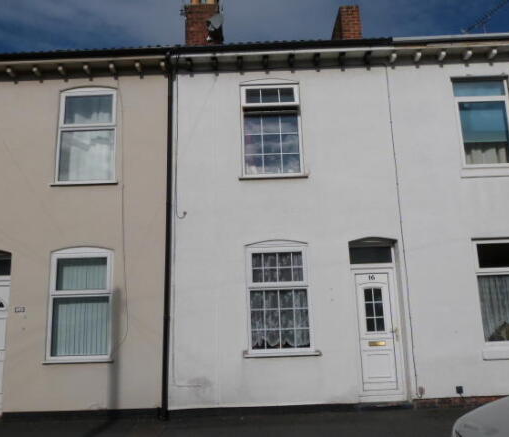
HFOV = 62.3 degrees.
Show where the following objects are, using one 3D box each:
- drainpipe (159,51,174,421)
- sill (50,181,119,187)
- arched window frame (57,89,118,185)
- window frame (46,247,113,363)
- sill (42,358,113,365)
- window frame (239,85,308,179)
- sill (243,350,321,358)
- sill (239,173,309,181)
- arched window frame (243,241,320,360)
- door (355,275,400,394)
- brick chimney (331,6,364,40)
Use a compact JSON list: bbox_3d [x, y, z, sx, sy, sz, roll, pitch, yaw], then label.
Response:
[{"bbox_3d":[-1.425,0.111,6.961,0.100,5.973,0.120,-2,-10,0],"label":"drainpipe"},{"bbox_3d":[-2.867,-0.594,7.168,1.150,0.050,0.130,-2,-10,0],"label":"sill"},{"bbox_3d":[-2.795,-1.401,7.139,1.021,1.729,0.100,-2,-10,1],"label":"arched window frame"},{"bbox_3d":[-2.698,1.338,6.632,1.034,1.761,0.100,-2,-10,1],"label":"window frame"},{"bbox_3d":[-2.766,2.264,6.672,1.126,0.050,0.130,-2,-10,0],"label":"sill"},{"bbox_3d":[0.308,-1.532,7.345,1.031,1.691,0.080,-2,-10,0],"label":"window frame"},{"bbox_3d":[0.427,2.055,6.379,1.166,0.069,0.130,-2,-10,1],"label":"sill"},{"bbox_3d":[0.316,-0.662,6.877,1.116,0.064,0.120,-2,-10,1],"label":"sill"},{"bbox_3d":[0.378,1.222,6.580,0.990,1.722,0.100,-2,-10,1],"label":"arched window frame"},{"bbox_3d":[1.994,1.831,6.849,0.650,1.921,0.070,-2,-10,0],"label":"door"},{"bbox_3d":[2.146,-4.151,9.810,0.442,0.988,1.100,-2,-10,1],"label":"brick chimney"}]

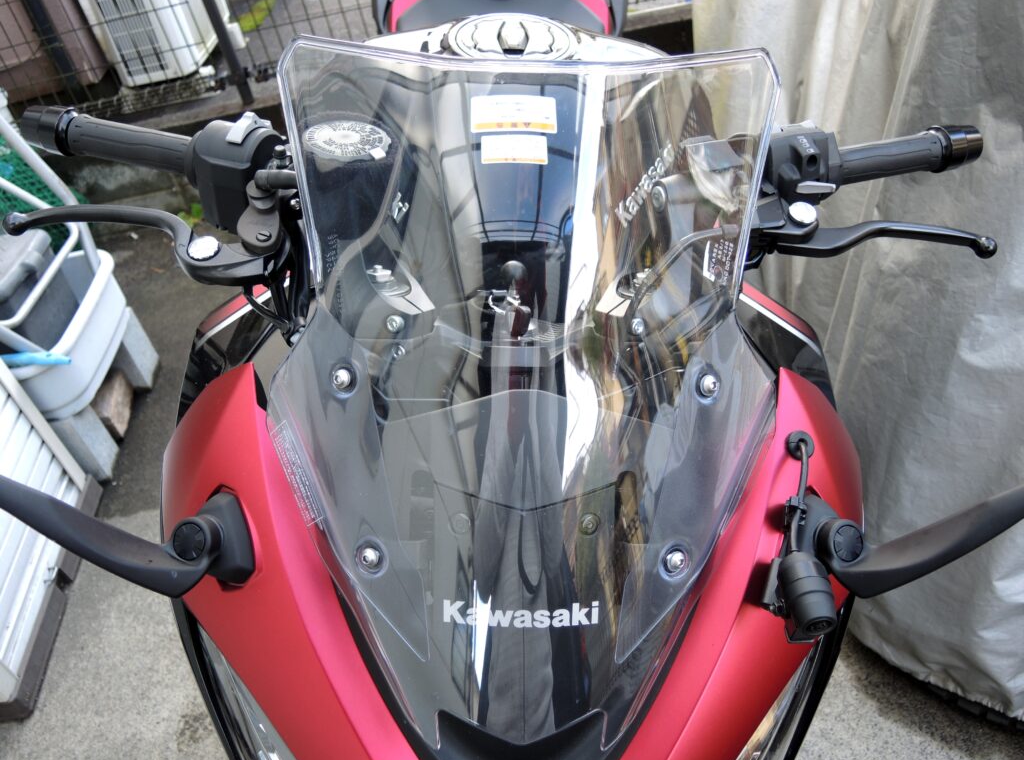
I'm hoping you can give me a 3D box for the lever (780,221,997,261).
[{"bbox_3d":[0.300,-0.112,0.664,0.205,0.018,0.036,-2,58,-14],"label":"lever"}]

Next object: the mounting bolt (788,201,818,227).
[{"bbox_3d":[0.231,-0.132,0.657,0.022,0.010,0.022,4,58,-3],"label":"mounting bolt"}]

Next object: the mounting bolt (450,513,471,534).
[{"bbox_3d":[-0.034,0.094,0.540,0.013,0.006,0.013,0,78,-3],"label":"mounting bolt"}]

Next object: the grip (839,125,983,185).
[{"bbox_3d":[0.342,-0.193,0.710,0.150,0.039,0.039,-11,41,-14],"label":"grip"}]

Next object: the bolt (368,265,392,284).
[{"bbox_3d":[-0.108,-0.086,0.675,0.020,0.016,0.020,0,15,0],"label":"bolt"}]

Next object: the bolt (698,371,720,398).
[{"bbox_3d":[0.126,0.003,0.530,0.013,0.013,0.009,0,0,-24],"label":"bolt"}]

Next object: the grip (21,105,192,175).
[{"bbox_3d":[-0.347,-0.205,0.709,0.172,0.039,0.039,13,42,13],"label":"grip"}]

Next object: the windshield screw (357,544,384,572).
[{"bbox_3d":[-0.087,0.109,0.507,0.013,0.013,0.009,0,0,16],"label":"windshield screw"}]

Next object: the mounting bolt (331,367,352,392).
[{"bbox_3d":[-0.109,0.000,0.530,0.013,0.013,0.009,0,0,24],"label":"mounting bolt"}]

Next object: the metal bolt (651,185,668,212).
[{"bbox_3d":[0.115,-0.141,0.645,0.008,0.021,0.021,-12,4,-19],"label":"metal bolt"}]

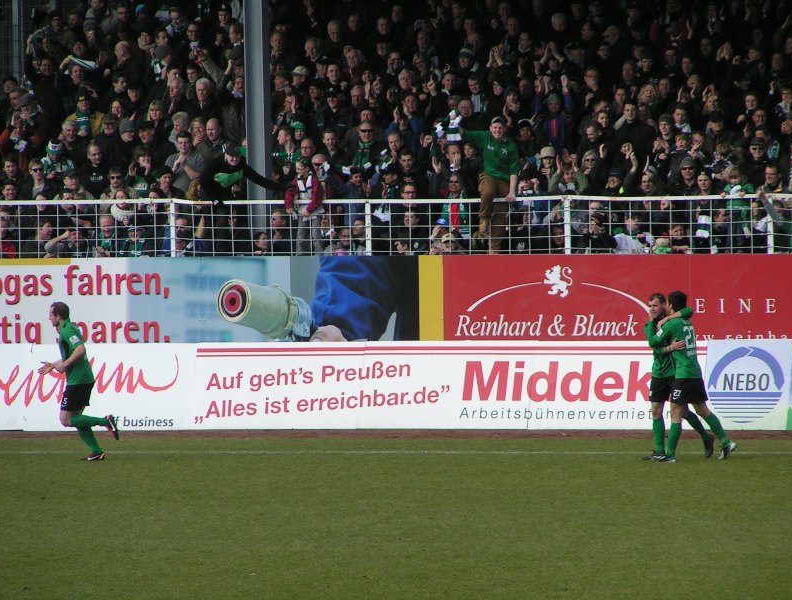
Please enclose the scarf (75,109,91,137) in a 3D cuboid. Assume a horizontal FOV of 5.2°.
[{"bbox_3d":[-3.802,-2.152,106.500,0.200,0.340,0.170,0,3,3],"label":"scarf"}]

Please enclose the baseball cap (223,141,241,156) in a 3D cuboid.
[{"bbox_3d":[-1.948,-1.794,104.000,0.190,0.160,0.260,2,12,-18],"label":"baseball cap"}]

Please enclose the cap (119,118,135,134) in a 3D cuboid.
[{"bbox_3d":[-3.253,-2.094,106.000,0.190,0.180,0.220,-2,3,-41],"label":"cap"}]

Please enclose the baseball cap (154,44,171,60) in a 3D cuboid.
[{"bbox_3d":[-2.858,-3.030,107.500,0.220,0.180,0.190,17,15,39],"label":"baseball cap"}]

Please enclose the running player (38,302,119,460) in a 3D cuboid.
[{"bbox_3d":[-3.380,0.868,93.500,0.850,1.680,0.550,0,3,-3],"label":"running player"}]

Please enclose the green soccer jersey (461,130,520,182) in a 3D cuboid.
[{"bbox_3d":[1.119,-1.699,104.000,0.700,0.610,0.340,0,3,-6],"label":"green soccer jersey"}]

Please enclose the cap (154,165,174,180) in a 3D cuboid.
[{"bbox_3d":[-2.755,-1.517,104.500,0.200,0.170,0.240,-1,3,-27],"label":"cap"}]

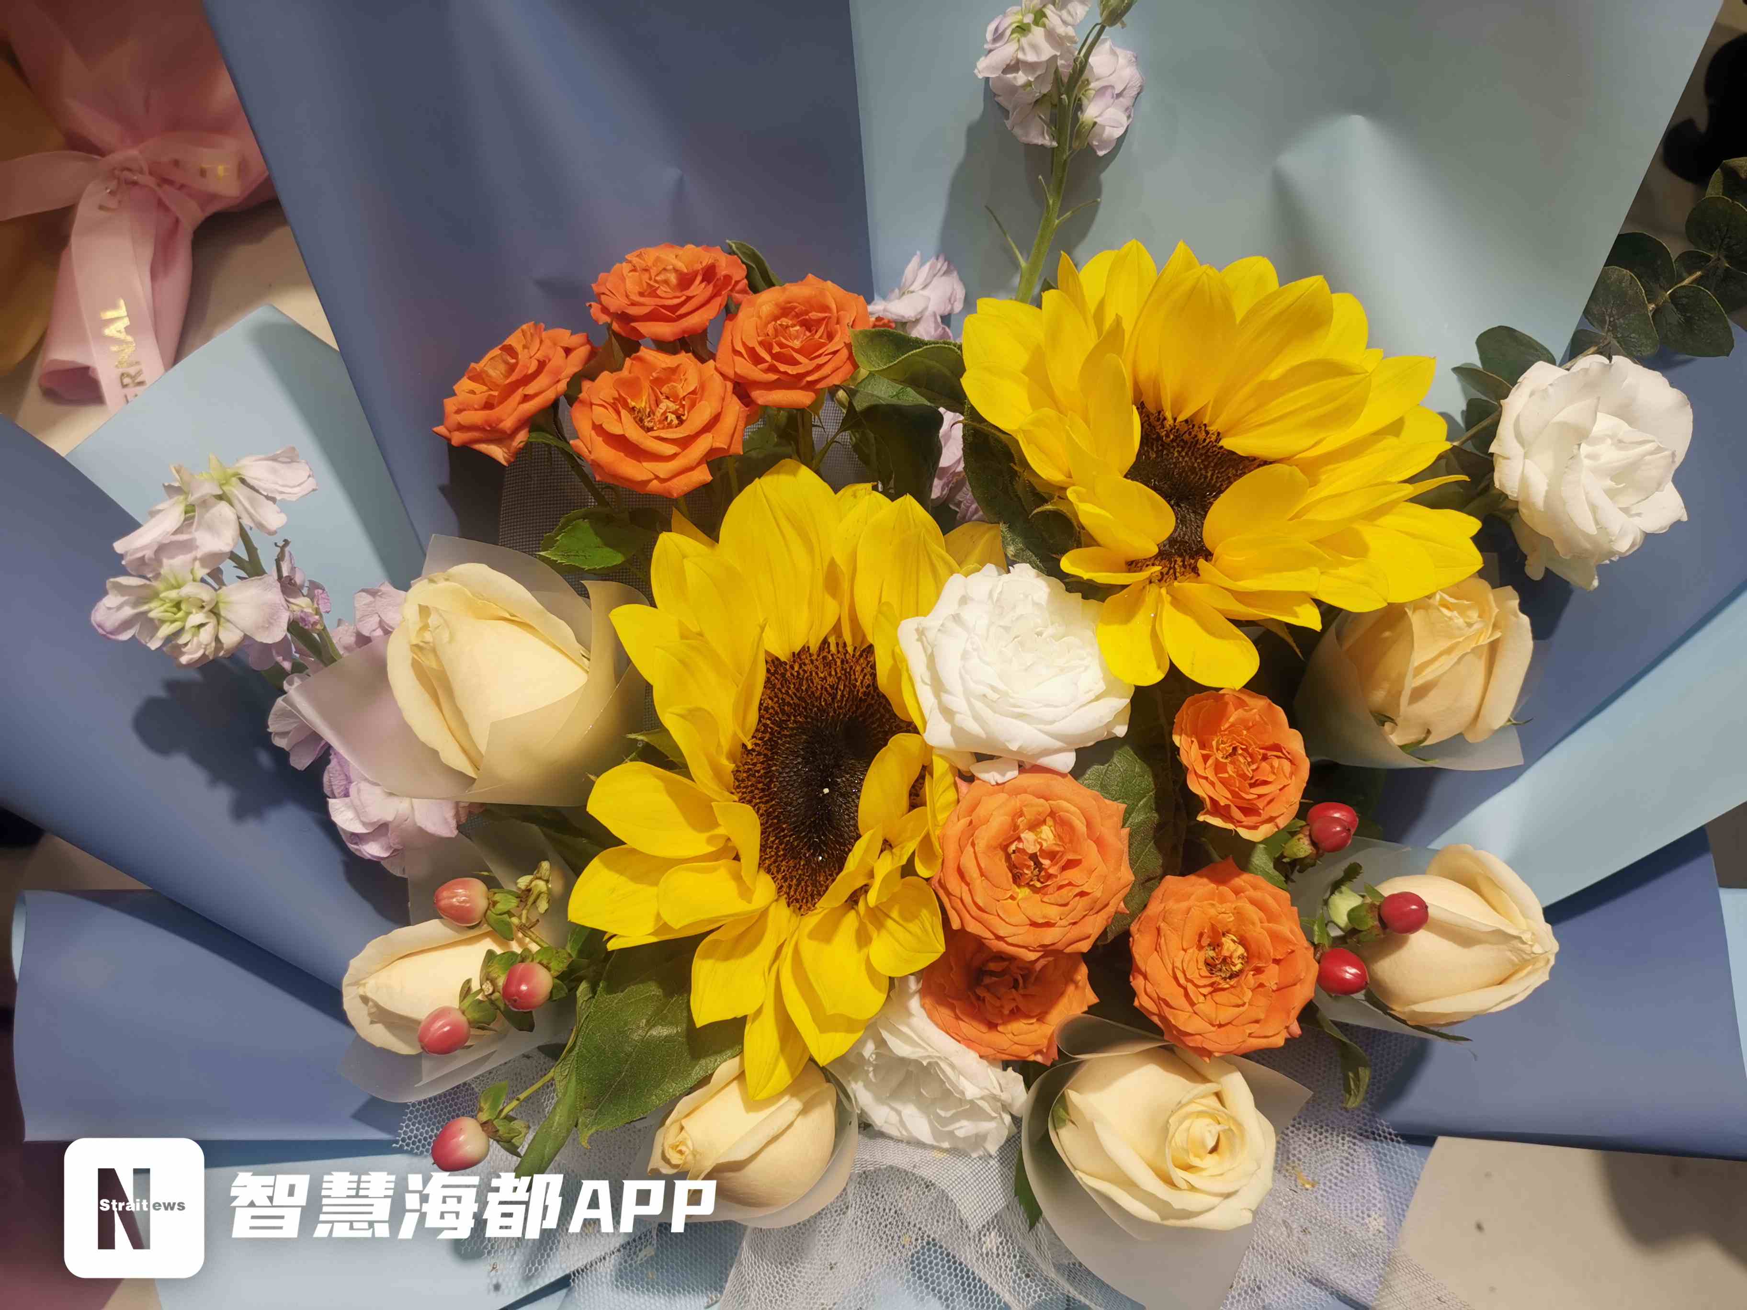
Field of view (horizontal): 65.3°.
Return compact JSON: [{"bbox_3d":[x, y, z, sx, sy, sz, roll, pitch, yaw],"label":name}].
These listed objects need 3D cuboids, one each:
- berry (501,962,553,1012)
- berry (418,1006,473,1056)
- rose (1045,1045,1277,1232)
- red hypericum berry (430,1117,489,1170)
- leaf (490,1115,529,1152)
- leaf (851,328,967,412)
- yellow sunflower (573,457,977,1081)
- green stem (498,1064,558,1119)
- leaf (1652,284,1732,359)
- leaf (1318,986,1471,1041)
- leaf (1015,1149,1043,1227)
[{"bbox_3d":[-0.095,0.091,0.375,0.013,0.013,0.014,44,42,-2],"label":"berry"},{"bbox_3d":[-0.113,0.099,0.360,0.015,0.013,0.013,-25,89,-34],"label":"berry"},{"bbox_3d":[0.077,0.130,0.365,0.055,0.052,0.050,0,72,-9],"label":"rose"},{"bbox_3d":[-0.111,0.131,0.365,0.015,0.013,0.013,-28,91,-27],"label":"red hypericum berry"},{"bbox_3d":[-0.103,0.135,0.385,0.012,0.005,0.008,31,58,6],"label":"leaf"},{"bbox_3d":[0.011,-0.083,0.395,0.036,0.012,0.027,12,57,4],"label":"leaf"},{"bbox_3d":[-0.025,0.032,0.352,0.123,0.052,0.153,0,82,28],"label":"yellow sunflower"},{"bbox_3d":[-0.103,0.130,0.405,0.022,0.003,0.003,-40,90,-18],"label":"green stem"},{"bbox_3d":[0.256,-0.104,0.425,0.026,0.005,0.020,27,72,10],"label":"leaf"},{"bbox_3d":[0.155,0.107,0.405,0.047,0.010,0.008,20,74,-6],"label":"leaf"},{"bbox_3d":[0.048,0.162,0.415,0.011,0.027,0.005,-5,6,17],"label":"leaf"}]

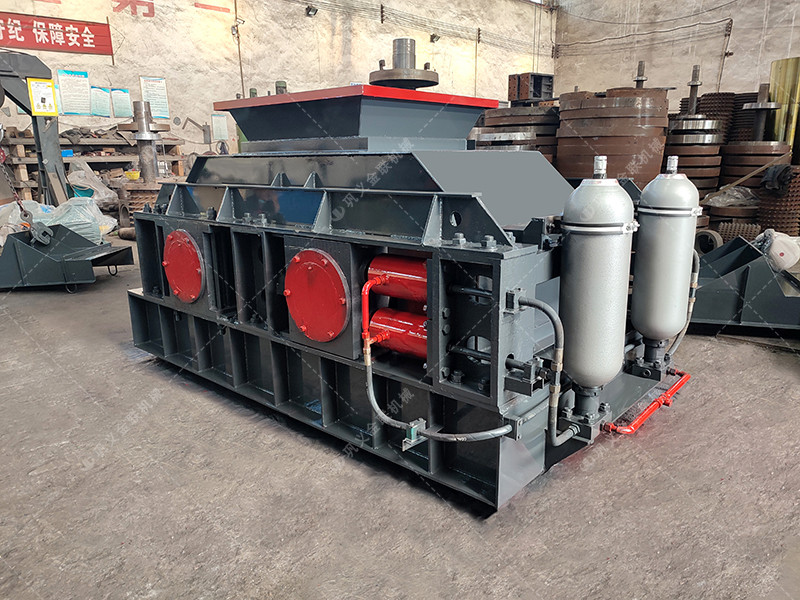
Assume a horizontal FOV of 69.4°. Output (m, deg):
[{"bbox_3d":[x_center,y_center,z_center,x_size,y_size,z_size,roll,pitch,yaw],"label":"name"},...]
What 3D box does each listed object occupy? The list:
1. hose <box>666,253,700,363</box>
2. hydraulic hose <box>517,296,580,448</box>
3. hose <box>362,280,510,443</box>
[{"bbox_3d":[1.729,0.016,3.651,0.195,0.730,0.360,11,19,40],"label":"hose"},{"bbox_3d":[0.683,0.317,2.519,0.195,0.730,0.360,11,19,40],"label":"hydraulic hose"},{"bbox_3d":[0.141,0.263,2.593,0.775,0.670,0.175,11,19,40],"label":"hose"}]

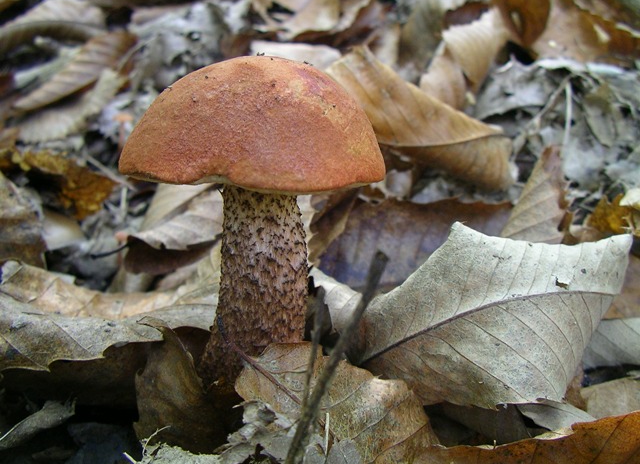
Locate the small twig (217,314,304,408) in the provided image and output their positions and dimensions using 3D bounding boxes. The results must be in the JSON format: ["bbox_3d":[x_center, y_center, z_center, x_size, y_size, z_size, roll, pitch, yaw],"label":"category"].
[{"bbox_3d":[-0.019,0.039,0.214,0.039,0.003,0.003,43,37,23],"label":"small twig"}]

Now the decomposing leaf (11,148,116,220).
[{"bbox_3d":[-0.132,-0.025,0.355,0.063,0.015,0.038,17,46,17],"label":"decomposing leaf"}]

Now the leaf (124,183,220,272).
[{"bbox_3d":[-0.058,-0.004,0.312,0.044,0.022,0.059,2,37,3],"label":"leaf"}]

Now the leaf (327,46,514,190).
[{"bbox_3d":[0.050,-0.060,0.381,0.116,0.035,0.069,22,49,20],"label":"leaf"}]

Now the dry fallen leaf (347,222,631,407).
[{"bbox_3d":[0.066,0.026,0.250,0.111,0.025,0.083,3,44,-3],"label":"dry fallen leaf"}]

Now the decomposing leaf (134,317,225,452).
[{"bbox_3d":[-0.048,0.049,0.229,0.026,0.046,0.018,-8,-18,-18],"label":"decomposing leaf"}]

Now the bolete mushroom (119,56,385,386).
[{"bbox_3d":[-0.023,-0.005,0.240,0.089,0.116,0.089,1,10,0],"label":"bolete mushroom"}]

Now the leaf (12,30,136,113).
[{"bbox_3d":[-0.164,-0.112,0.487,0.039,0.020,0.125,22,43,16],"label":"leaf"}]

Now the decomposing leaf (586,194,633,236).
[{"bbox_3d":[0.140,-0.009,0.345,0.029,0.010,0.036,0,41,0],"label":"decomposing leaf"}]

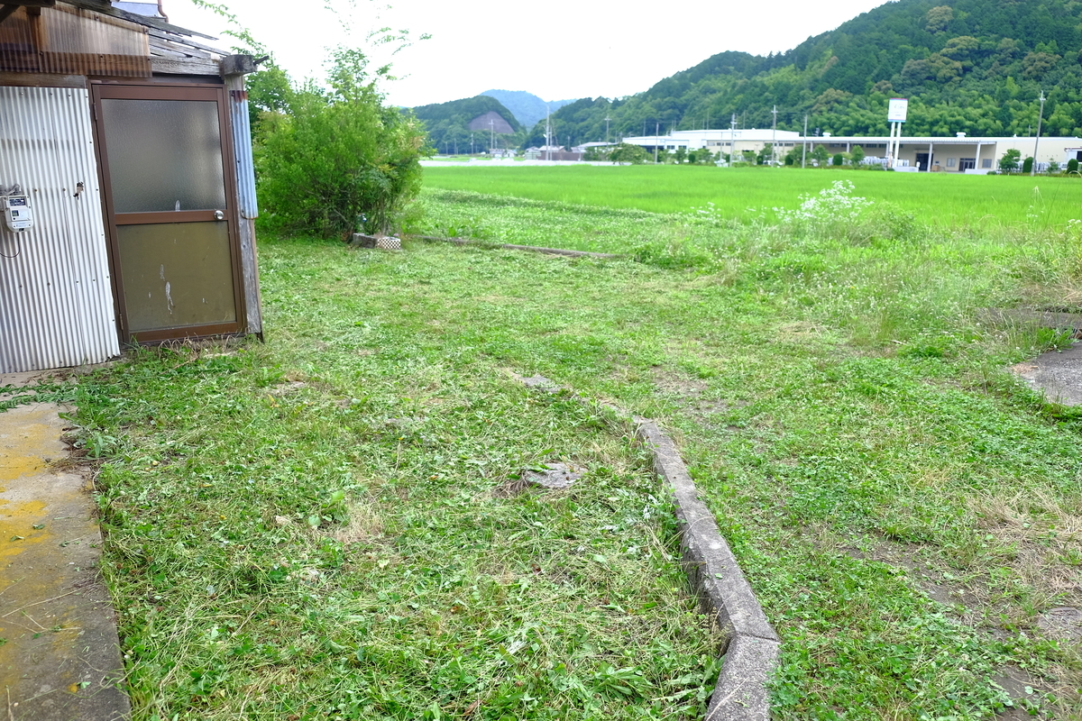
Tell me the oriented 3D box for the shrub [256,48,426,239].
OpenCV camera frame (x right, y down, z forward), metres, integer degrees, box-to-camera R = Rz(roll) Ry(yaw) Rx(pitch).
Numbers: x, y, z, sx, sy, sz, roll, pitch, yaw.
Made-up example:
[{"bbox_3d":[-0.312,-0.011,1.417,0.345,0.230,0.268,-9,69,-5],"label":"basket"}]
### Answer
[{"bbox_3d":[-3.107,-3.271,12.405,2.650,2.810,2.600,-3,15,-13],"label":"shrub"}]

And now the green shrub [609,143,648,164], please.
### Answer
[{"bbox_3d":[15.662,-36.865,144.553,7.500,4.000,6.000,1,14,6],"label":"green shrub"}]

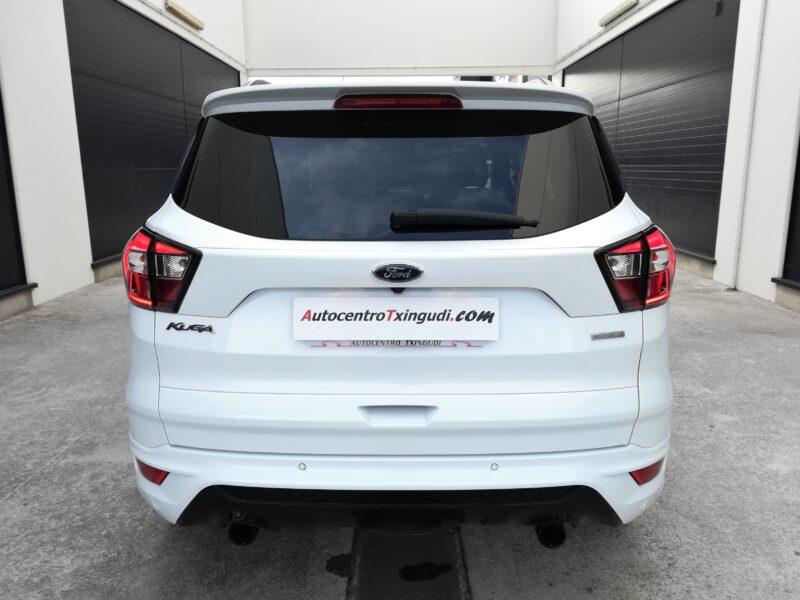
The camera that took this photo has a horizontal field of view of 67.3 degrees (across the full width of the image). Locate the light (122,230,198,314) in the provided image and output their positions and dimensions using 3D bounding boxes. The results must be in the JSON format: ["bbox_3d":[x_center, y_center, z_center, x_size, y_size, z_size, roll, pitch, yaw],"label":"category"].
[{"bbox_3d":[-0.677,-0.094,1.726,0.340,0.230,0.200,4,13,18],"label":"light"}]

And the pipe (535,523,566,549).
[{"bbox_3d":[0.441,0.662,1.812,0.082,0.082,0.160,0,13,0],"label":"pipe"}]

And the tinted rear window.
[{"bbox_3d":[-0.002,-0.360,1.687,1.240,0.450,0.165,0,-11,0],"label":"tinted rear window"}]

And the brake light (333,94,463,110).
[{"bbox_3d":[-0.005,-0.532,1.618,0.355,0.045,0.055,0,13,0],"label":"brake light"}]

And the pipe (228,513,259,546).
[{"bbox_3d":[-0.455,0.656,1.811,0.082,0.082,0.160,0,13,0],"label":"pipe"}]

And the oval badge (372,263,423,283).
[{"bbox_3d":[-0.005,-0.067,1.512,0.132,0.053,0.014,0,23,0],"label":"oval badge"}]

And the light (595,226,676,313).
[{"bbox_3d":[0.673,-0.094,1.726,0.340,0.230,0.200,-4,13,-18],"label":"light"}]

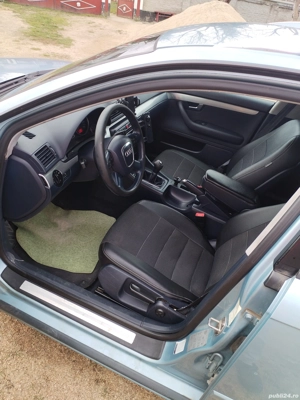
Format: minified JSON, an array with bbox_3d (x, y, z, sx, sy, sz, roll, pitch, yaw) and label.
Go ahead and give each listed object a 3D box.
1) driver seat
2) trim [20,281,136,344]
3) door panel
[{"bbox_3d":[0.303,0.110,1.211,0.905,0.910,0.528,20,37,13],"label":"driver seat"},{"bbox_3d":[-0.300,0.450,1.216,0.525,0.012,0.041,20,37,13],"label":"trim"},{"bbox_3d":[0.353,-0.492,2.145,0.845,0.590,0.130,20,37,13],"label":"door panel"}]

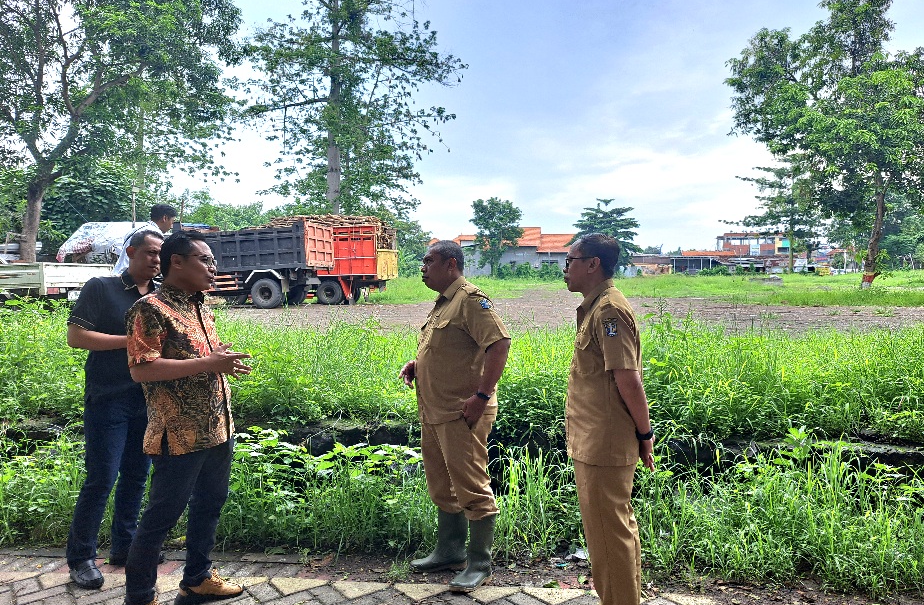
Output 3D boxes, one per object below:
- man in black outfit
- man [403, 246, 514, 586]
[{"bbox_3d":[-1.720,0.506,3.130,0.420,1.690,0.500,2,4,25],"label":"man in black outfit"},{"bbox_3d":[-0.040,0.528,3.111,0.500,1.650,0.520,-1,4,-21],"label":"man"}]

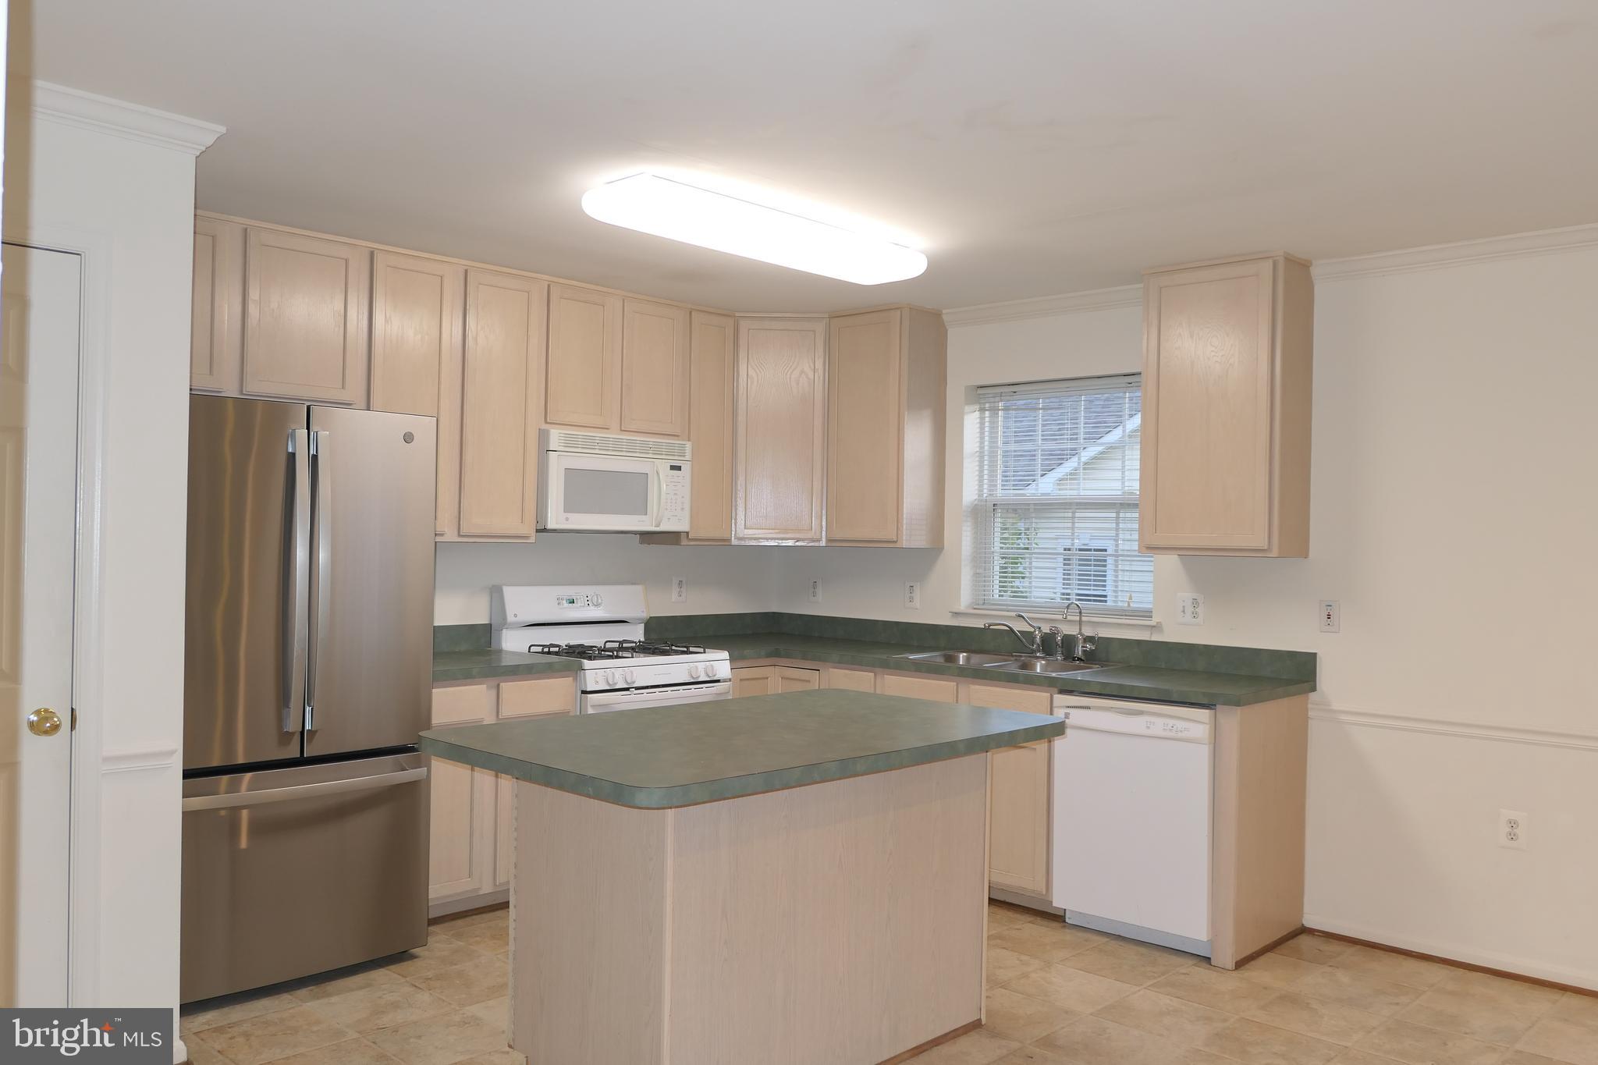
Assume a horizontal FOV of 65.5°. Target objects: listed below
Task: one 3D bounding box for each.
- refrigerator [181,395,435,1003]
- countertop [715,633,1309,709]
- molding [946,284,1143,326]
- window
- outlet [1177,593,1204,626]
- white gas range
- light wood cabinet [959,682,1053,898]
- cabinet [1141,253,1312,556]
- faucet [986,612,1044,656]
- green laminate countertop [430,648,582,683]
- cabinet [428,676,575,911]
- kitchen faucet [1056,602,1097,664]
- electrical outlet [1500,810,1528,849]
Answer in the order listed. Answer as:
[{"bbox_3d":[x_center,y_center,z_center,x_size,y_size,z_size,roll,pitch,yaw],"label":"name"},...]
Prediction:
[{"bbox_3d":[-1.758,0.501,3.949,0.894,1.774,0.837,1,0,43],"label":"refrigerator"},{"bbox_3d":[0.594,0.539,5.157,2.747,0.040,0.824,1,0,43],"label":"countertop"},{"bbox_3d":[1.072,-0.955,5.282,1.120,0.074,0.060,1,0,43],"label":"molding"},{"bbox_3d":[1.147,-0.148,5.363,0.920,1.007,0.045,1,0,43],"label":"window"},{"bbox_3d":[1.530,0.301,4.866,0.113,0.116,0.009,1,0,43],"label":"outlet"},{"bbox_3d":[-0.774,0.823,5.204,0.675,1.180,0.765,1,0,43],"label":"white gas range"},{"bbox_3d":[0.987,0.966,4.932,0.430,0.796,0.630,1,0,43],"label":"light wood cabinet"},{"bbox_3d":[1.577,-0.444,4.594,0.531,1.056,0.332,1,0,43],"label":"cabinet"},{"bbox_3d":[0.904,0.433,5.192,0.285,0.190,0.090,1,0,-19],"label":"faucet"},{"bbox_3d":[-1.315,0.505,4.650,0.645,0.040,0.761,1,0,43],"label":"green laminate countertop"},{"bbox_3d":[-1.325,0.961,4.659,0.628,0.871,0.751,1,0,43],"label":"cabinet"},{"bbox_3d":[1.140,0.409,5.047,0.145,0.248,0.115,1,0,-43],"label":"kitchen faucet"},{"bbox_3d":[2.341,0.977,4.075,0.074,0.119,0.010,1,0,43],"label":"electrical outlet"}]

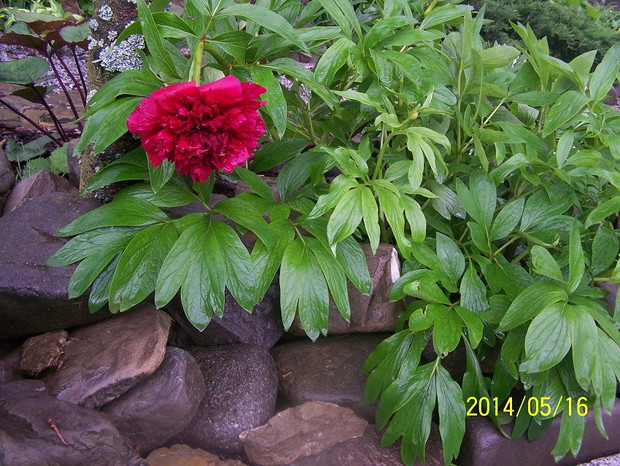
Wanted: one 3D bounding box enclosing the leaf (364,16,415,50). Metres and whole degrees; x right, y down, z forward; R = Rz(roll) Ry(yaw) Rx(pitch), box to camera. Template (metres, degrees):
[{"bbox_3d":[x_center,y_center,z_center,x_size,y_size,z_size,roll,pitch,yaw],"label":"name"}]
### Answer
[{"bbox_3d":[0.108,-0.277,0.938,0.077,0.018,0.030,-29,35,15],"label":"leaf"}]

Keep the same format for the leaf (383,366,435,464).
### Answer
[{"bbox_3d":[0.138,0.239,0.905,0.050,0.145,0.020,22,4,11],"label":"leaf"}]

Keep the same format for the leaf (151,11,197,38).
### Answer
[{"bbox_3d":[-0.149,-0.232,0.753,0.054,0.015,0.022,26,37,-11],"label":"leaf"}]

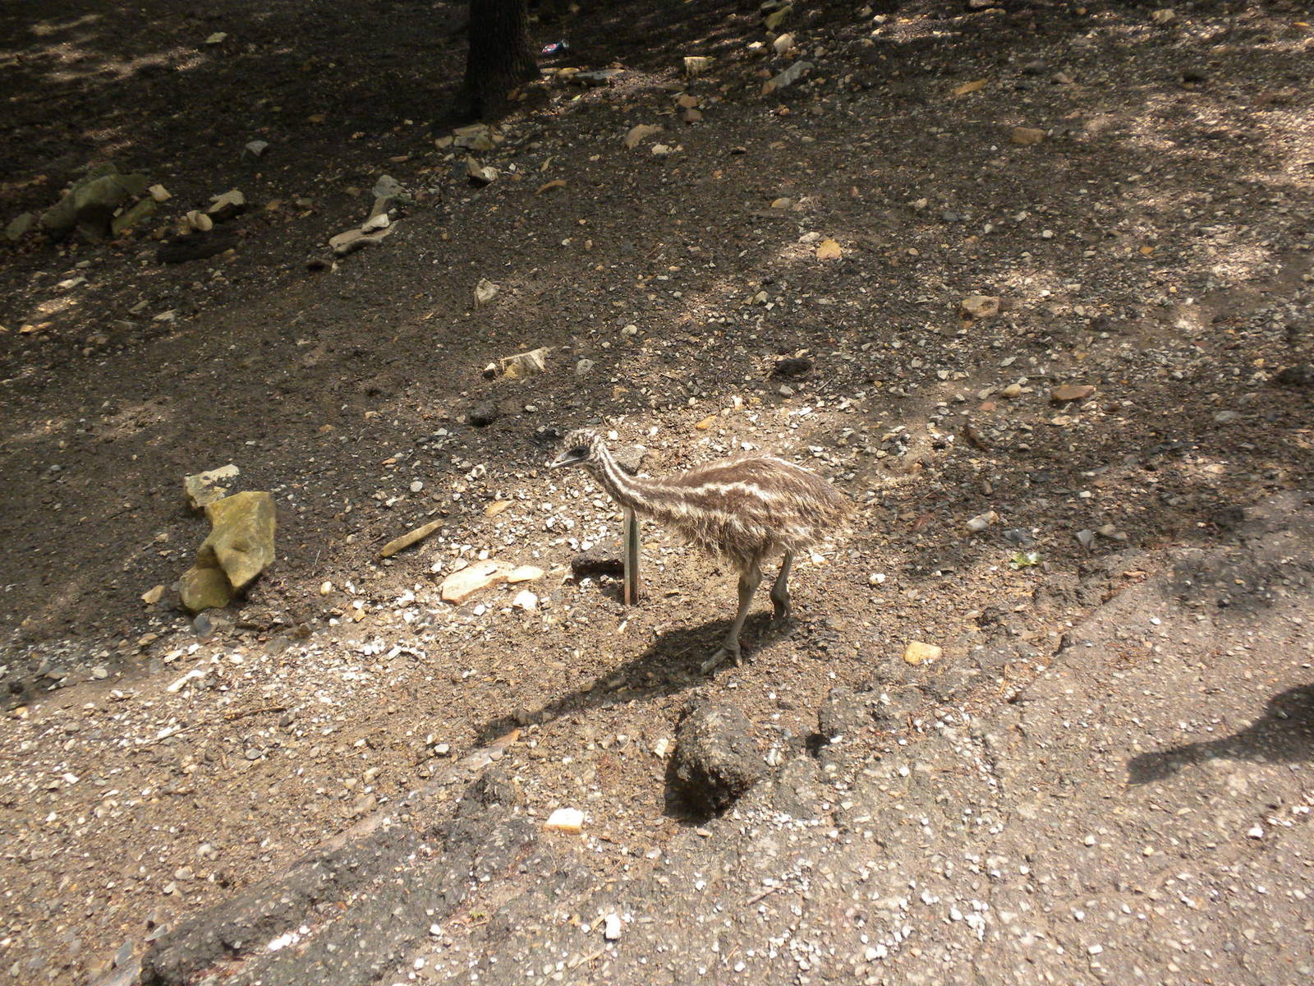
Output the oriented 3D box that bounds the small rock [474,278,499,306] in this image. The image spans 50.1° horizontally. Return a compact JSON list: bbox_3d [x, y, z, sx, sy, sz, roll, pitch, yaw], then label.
[{"bbox_3d":[-0.452,-0.533,3.723,0.065,0.066,0.059,0,30,0],"label":"small rock"}]

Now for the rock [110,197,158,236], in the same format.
[{"bbox_3d":[-1.574,-0.832,4.229,0.145,0.070,0.075,-20,36,-29],"label":"rock"}]

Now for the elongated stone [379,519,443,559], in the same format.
[{"bbox_3d":[-0.477,0.089,2.731,0.138,0.017,0.023,-27,40,-36],"label":"elongated stone"}]

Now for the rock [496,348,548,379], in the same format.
[{"bbox_3d":[-0.323,-0.313,3.373,0.118,0.062,0.062,-8,31,-13],"label":"rock"}]

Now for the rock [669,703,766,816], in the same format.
[{"bbox_3d":[0.088,0.402,2.147,0.140,0.100,0.150,0,31,0],"label":"rock"}]

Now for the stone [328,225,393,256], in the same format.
[{"bbox_3d":[-0.855,-0.728,4.054,0.068,0.042,0.211,23,37,33],"label":"stone"}]

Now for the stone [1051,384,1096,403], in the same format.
[{"bbox_3d":[0.966,-0.231,3.257,0.091,0.019,0.046,-5,32,-9],"label":"stone"}]

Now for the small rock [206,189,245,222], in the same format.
[{"bbox_3d":[-1.301,-0.867,4.244,0.111,0.081,0.093,-13,33,-21],"label":"small rock"}]

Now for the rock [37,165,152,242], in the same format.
[{"bbox_3d":[-1.655,-0.859,4.147,0.297,0.180,0.225,-13,33,-21],"label":"rock"}]

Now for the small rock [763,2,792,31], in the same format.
[{"bbox_3d":[0.531,-2.096,6.187,0.091,0.109,0.131,-16,34,-26],"label":"small rock"}]

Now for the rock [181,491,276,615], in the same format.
[{"bbox_3d":[-0.790,0.108,2.594,0.160,0.186,0.186,-8,31,-13],"label":"rock"}]

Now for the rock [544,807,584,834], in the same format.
[{"bbox_3d":[-0.139,0.492,2.116,0.060,0.024,0.041,0,30,0],"label":"rock"}]

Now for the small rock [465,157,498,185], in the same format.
[{"bbox_3d":[-0.576,-1.053,4.602,0.100,0.065,0.085,0,31,0],"label":"small rock"}]

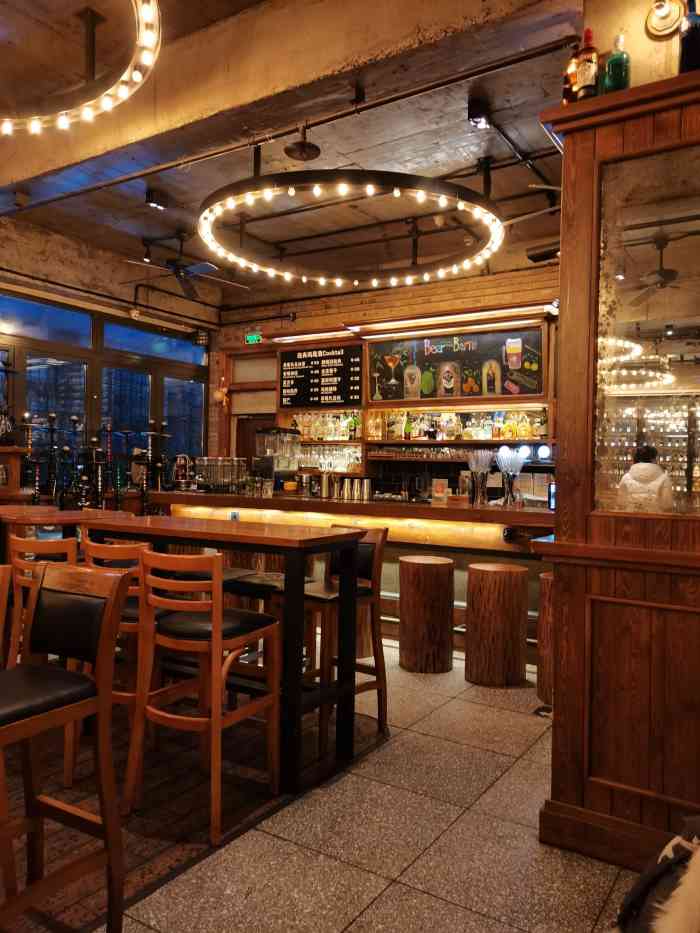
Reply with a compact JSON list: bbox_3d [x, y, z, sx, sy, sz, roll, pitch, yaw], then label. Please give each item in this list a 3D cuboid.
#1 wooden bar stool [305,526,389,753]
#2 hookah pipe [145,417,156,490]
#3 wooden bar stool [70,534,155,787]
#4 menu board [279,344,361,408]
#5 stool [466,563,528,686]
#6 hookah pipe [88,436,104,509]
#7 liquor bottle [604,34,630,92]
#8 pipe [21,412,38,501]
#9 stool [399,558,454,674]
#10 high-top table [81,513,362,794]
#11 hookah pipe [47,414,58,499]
[{"bbox_3d":[-0.091,0.836,3.553,0.480,1.035,0.420,1,0,-42],"label":"wooden bar stool"},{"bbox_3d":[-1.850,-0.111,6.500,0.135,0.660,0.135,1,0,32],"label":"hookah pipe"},{"bbox_3d":[-0.896,0.816,3.024,0.430,1.030,0.490,1,0,27],"label":"wooden bar stool"},{"bbox_3d":[-0.356,-1.054,8.341,1.186,0.711,0.030,1,0,33],"label":"menu board"},{"bbox_3d":[0.955,1.019,4.572,0.380,0.730,0.380,1,0,32],"label":"stool"},{"bbox_3d":[-2.242,0.053,6.200,0.150,0.630,0.150,1,0,32],"label":"hookah pipe"},{"bbox_3d":[0.942,-1.392,2.466,0.085,0.264,0.085,1,0,33],"label":"liquor bottle"},{"bbox_3d":[-2.744,-0.086,6.000,0.165,0.740,0.165,1,0,32],"label":"pipe"},{"bbox_3d":[0.530,1.009,4.846,0.365,0.730,0.365,1,0,0],"label":"stool"},{"bbox_3d":[-0.682,0.828,3.539,1.480,1.055,0.585,1,0,31],"label":"high-top table"},{"bbox_3d":[-2.419,-0.077,5.700,0.140,0.724,0.140,1,0,33],"label":"hookah pipe"}]

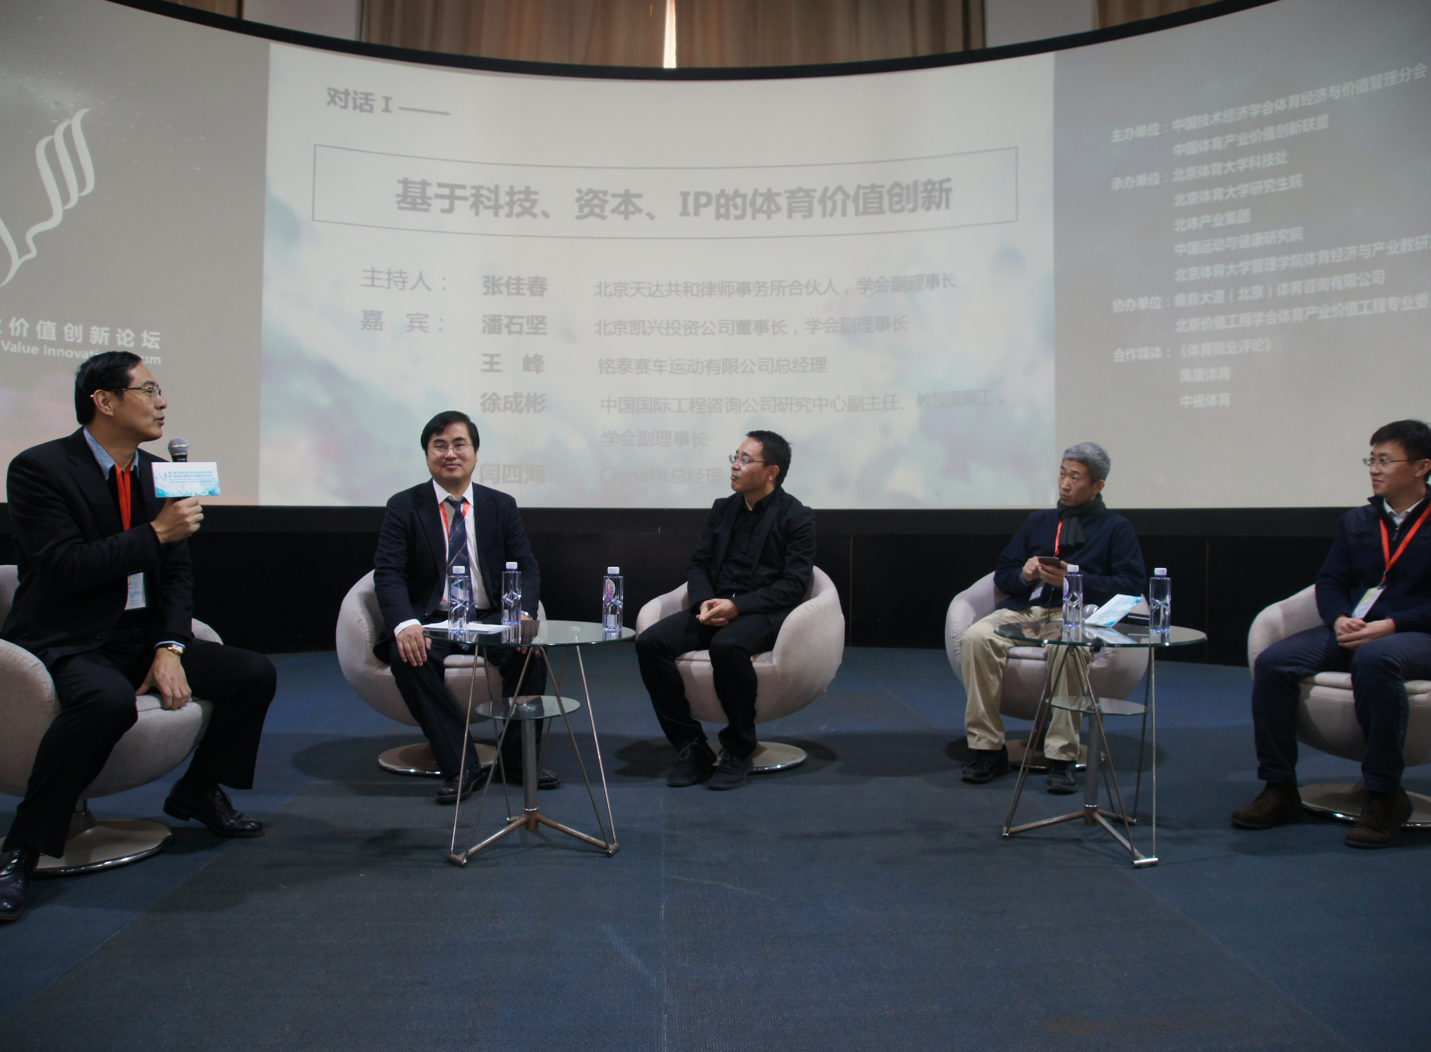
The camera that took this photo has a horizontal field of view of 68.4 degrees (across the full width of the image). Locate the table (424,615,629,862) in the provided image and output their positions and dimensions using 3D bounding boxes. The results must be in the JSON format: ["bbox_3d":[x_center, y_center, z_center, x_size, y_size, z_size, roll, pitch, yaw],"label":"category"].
[{"bbox_3d":[-0.524,0.599,2.974,0.595,0.605,0.595,0,0,-10],"label":"table"}]

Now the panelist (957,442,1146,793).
[{"bbox_3d":[1.272,0.286,3.979,0.600,1.240,0.820,0,0,28],"label":"panelist"}]

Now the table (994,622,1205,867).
[{"bbox_3d":[1.096,0.605,3.029,0.595,0.605,0.595,0,0,20],"label":"table"}]

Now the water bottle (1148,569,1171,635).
[{"bbox_3d":[1.266,0.210,2.989,0.058,0.186,0.058,0,0,20],"label":"water bottle"}]

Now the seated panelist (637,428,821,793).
[{"bbox_3d":[0.062,0.264,3.989,0.580,1.275,0.820,0,0,25],"label":"seated panelist"}]

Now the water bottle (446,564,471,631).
[{"bbox_3d":[-0.714,0.203,2.938,0.058,0.186,0.058,0,0,-10],"label":"water bottle"}]

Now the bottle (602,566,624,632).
[{"bbox_3d":[-0.285,0.204,2.969,0.058,0.186,0.058,0,0,0],"label":"bottle"}]

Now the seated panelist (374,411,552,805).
[{"bbox_3d":[-0.922,0.235,3.898,0.620,1.325,0.820,0,0,-18],"label":"seated panelist"}]

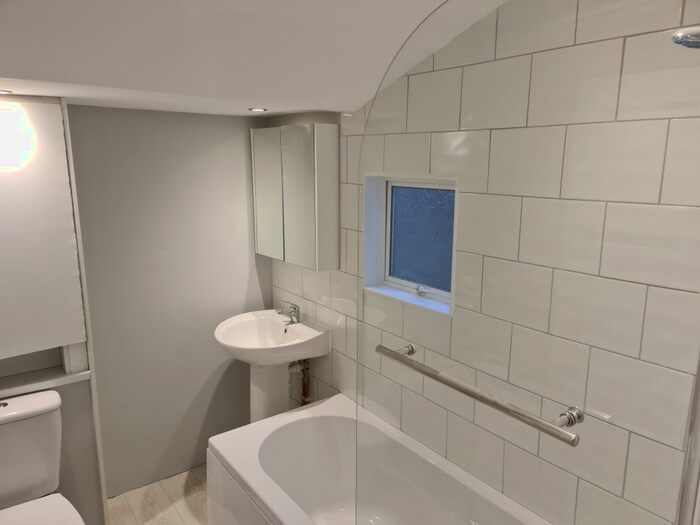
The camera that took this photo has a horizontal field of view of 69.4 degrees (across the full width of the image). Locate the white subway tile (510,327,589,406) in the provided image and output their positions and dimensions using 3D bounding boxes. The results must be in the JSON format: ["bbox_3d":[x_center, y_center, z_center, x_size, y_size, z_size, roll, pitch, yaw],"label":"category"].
[{"bbox_3d":[0.591,0.309,1.507,0.010,0.197,0.249,-8,14,-36],"label":"white subway tile"}]

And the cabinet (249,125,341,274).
[{"bbox_3d":[-0.281,-0.331,2.497,0.123,0.655,0.615,-8,14,-36],"label":"cabinet"}]

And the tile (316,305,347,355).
[{"bbox_3d":[-0.090,0.323,2.475,0.010,0.199,0.253,-8,14,-36],"label":"tile"}]

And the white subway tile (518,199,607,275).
[{"bbox_3d":[0.593,-0.081,1.428,0.010,0.197,0.249,-8,14,-36],"label":"white subway tile"}]

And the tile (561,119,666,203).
[{"bbox_3d":[0.667,-0.256,1.291,0.010,0.197,0.249,-8,14,-36],"label":"tile"}]

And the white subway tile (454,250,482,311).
[{"bbox_3d":[0.405,0.064,1.714,0.010,0.197,0.116,-8,14,-36],"label":"white subway tile"}]

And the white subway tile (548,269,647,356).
[{"bbox_3d":[0.666,0.134,1.370,0.010,0.197,0.249,-8,14,-36],"label":"white subway tile"}]

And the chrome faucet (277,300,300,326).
[{"bbox_3d":[-0.306,0.249,2.509,0.125,0.128,0.050,-8,14,-36],"label":"chrome faucet"}]

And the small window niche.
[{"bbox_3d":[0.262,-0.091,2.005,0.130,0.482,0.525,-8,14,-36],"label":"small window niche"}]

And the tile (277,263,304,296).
[{"bbox_3d":[-0.318,0.065,2.737,0.010,0.199,0.253,-8,14,-36],"label":"tile"}]

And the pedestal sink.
[{"bbox_3d":[-0.419,0.736,2.542,0.495,0.857,0.560,-8,14,-36],"label":"pedestal sink"}]

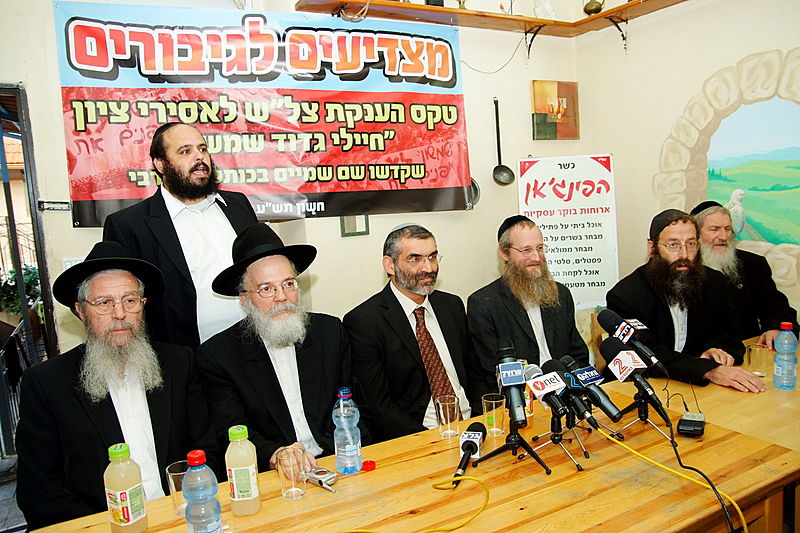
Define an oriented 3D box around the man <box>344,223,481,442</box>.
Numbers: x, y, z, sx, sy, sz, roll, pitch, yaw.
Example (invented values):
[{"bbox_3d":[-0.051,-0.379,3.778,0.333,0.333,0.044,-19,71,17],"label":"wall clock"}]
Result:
[{"bbox_3d":[0.181,0.511,1.851,0.510,1.330,0.760,-8,6,-30],"label":"man"}]

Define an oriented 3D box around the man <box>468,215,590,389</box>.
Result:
[{"bbox_3d":[0.589,0.465,1.989,0.510,1.330,0.760,-7,6,-25],"label":"man"}]

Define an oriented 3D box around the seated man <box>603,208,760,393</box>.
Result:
[{"bbox_3d":[1.112,0.423,2.141,0.580,1.300,0.800,-6,5,-12],"label":"seated man"}]

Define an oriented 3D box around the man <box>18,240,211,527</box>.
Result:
[{"bbox_3d":[-0.584,0.606,1.382,0.540,1.350,0.760,-8,6,-35],"label":"man"}]

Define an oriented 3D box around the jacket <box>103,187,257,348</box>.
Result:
[{"bbox_3d":[-0.763,0.082,2.059,0.520,0.740,0.310,-9,7,-40],"label":"jacket"}]

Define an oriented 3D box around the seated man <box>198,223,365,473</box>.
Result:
[{"bbox_3d":[-0.233,0.547,1.605,0.530,1.370,0.760,-8,6,-33],"label":"seated man"}]

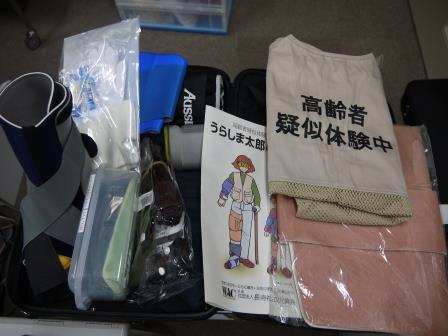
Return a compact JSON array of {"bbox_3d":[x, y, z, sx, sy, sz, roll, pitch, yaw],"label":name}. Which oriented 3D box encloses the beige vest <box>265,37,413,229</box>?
[{"bbox_3d":[0.222,-0.087,0.748,0.272,0.060,0.402,5,70,-2],"label":"beige vest"}]

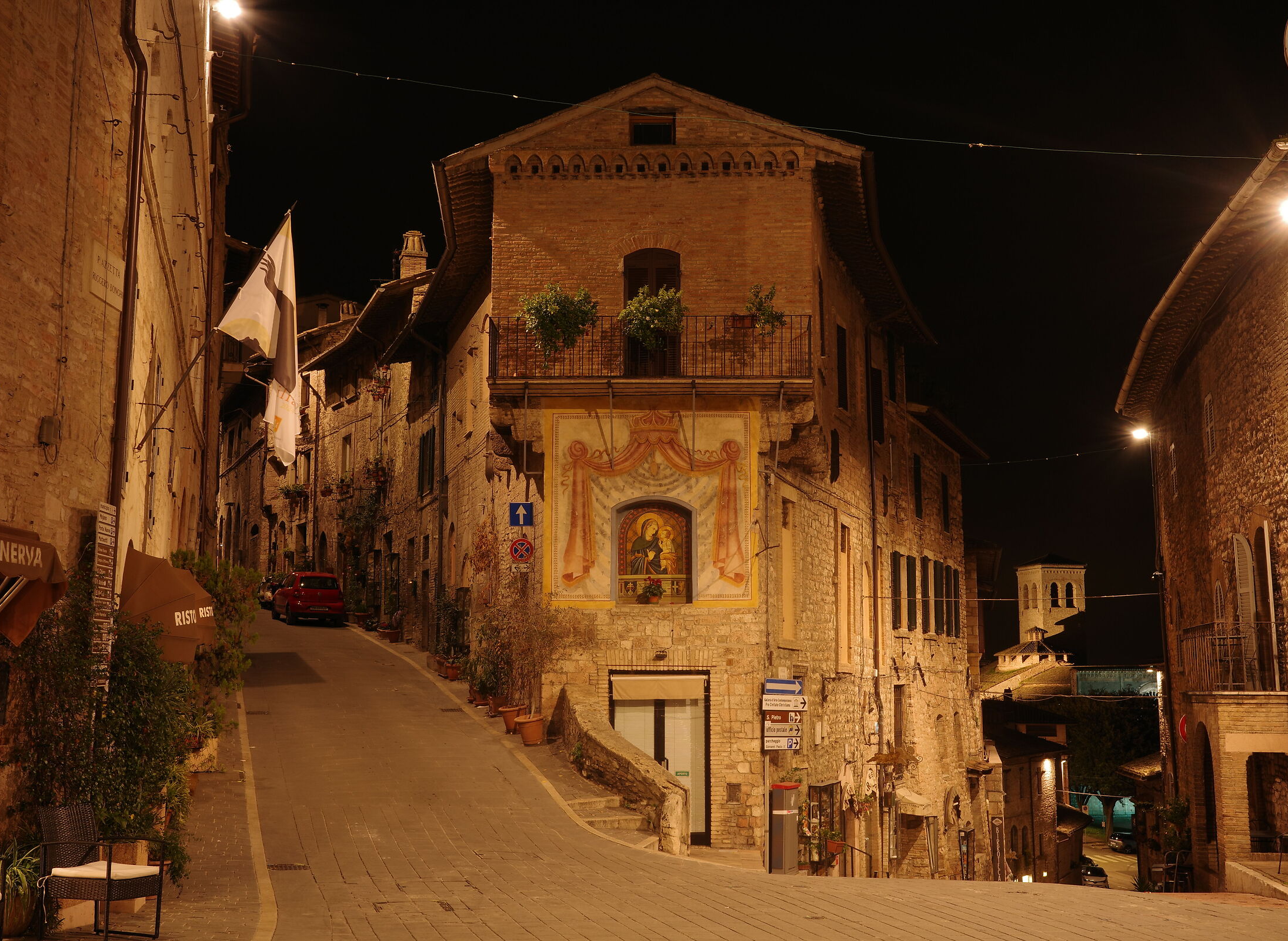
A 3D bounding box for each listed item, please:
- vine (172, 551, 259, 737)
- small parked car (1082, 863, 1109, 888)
[{"bbox_3d":[-6.108,2.494,22.300,1.100,2.650,1.200,3,-10,-15],"label":"vine"},{"bbox_3d":[27.132,24.662,94.500,1.700,1.480,3.950,-2,-10,12],"label":"small parked car"}]

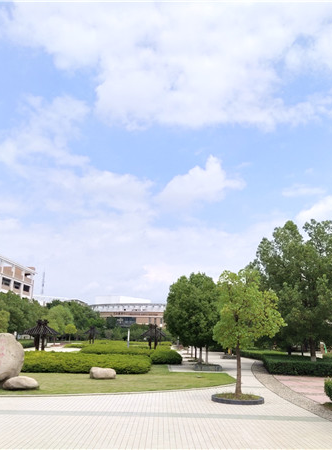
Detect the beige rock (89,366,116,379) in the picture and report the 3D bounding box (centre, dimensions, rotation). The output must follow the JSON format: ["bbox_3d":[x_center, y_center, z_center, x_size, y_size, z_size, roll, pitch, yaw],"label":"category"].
[{"bbox_3d":[-2.605,6.125,18.026,1.080,0.470,0.720,1,-15,0],"label":"beige rock"}]

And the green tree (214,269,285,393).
[{"bbox_3d":[2.322,2.991,12.196,1.991,3.557,1.991,-1,-15,10],"label":"green tree"}]

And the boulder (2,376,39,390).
[{"bbox_3d":[-4.232,4.616,12.602,0.999,0.322,0.650,6,-15,-17],"label":"boulder"}]

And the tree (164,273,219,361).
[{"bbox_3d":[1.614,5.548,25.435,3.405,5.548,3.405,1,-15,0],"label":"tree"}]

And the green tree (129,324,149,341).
[{"bbox_3d":[-5.533,22.217,87.182,4.021,4.283,4.021,1,-15,0],"label":"green tree"}]

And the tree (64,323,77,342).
[{"bbox_3d":[-18.683,21.520,85.211,2.356,3.995,2.356,1,-15,0],"label":"tree"}]

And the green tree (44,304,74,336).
[{"bbox_3d":[-19.197,17.685,77.940,5.253,6.664,5.253,5,-15,-13],"label":"green tree"}]

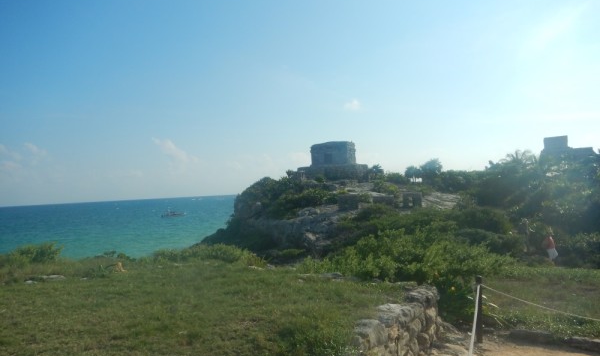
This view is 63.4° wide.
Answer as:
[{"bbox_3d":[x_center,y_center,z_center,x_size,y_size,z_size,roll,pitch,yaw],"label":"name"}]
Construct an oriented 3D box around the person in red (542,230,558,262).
[{"bbox_3d":[11.896,3.261,23.000,0.500,1.680,0.500,-2,-2,-31],"label":"person in red"}]

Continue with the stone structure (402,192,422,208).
[{"bbox_3d":[11.127,2.146,48.000,1.850,1.550,1.600,-3,-2,19],"label":"stone structure"}]

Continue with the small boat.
[{"bbox_3d":[-51.231,14.385,195.000,9.000,2.500,2.400,-2,-2,-18],"label":"small boat"}]

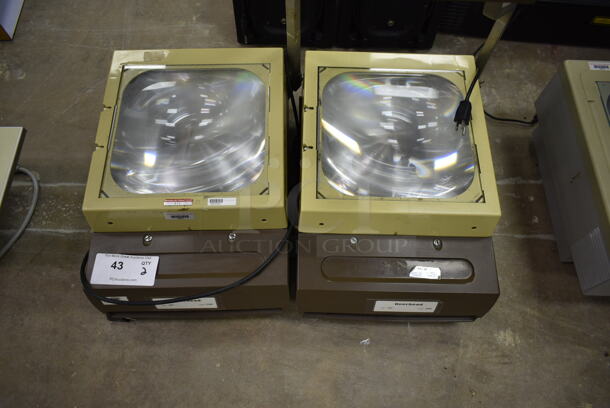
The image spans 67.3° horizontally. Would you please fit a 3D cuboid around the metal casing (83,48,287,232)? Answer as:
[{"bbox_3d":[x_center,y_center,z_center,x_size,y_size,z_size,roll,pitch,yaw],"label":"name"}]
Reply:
[{"bbox_3d":[-0.203,-0.131,0.855,0.333,0.062,0.351,-1,65,-1],"label":"metal casing"}]

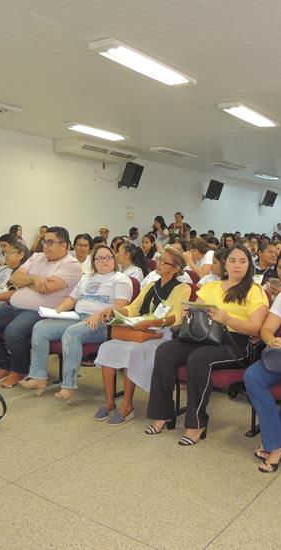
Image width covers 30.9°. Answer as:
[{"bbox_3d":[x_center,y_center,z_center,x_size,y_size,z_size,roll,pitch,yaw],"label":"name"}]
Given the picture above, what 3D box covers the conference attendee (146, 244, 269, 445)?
[{"bbox_3d":[0.467,0.413,3.420,0.530,1.210,0.800,6,7,43],"label":"conference attendee"}]

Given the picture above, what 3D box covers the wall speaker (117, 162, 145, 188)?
[{"bbox_3d":[-0.158,-2.042,10.429,0.250,0.460,0.280,26,18,31],"label":"wall speaker"}]

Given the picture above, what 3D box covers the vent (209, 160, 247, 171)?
[{"bbox_3d":[1.903,-2.275,10.772,0.250,0.065,1.270,5,6,36],"label":"vent"}]

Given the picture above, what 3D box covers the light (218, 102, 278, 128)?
[{"bbox_3d":[1.337,-1.905,6.188,0.245,0.065,1.270,5,6,36],"label":"light"}]

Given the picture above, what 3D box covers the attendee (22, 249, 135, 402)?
[{"bbox_3d":[-0.495,0.340,4.207,0.530,1.170,0.900,7,7,41],"label":"attendee"}]

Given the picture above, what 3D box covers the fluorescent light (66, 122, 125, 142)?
[{"bbox_3d":[-0.685,-2.255,8.125,0.240,0.065,1.320,5,7,35],"label":"fluorescent light"}]

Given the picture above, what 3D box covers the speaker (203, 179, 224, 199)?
[{"bbox_3d":[1.980,-2.236,13.419,0.250,0.460,0.280,26,18,31],"label":"speaker"}]

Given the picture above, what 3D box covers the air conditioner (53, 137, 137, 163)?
[{"bbox_3d":[-0.830,-2.330,9.686,0.670,0.235,1.640,7,7,35],"label":"air conditioner"}]

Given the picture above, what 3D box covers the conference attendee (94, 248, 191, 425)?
[{"bbox_3d":[0.013,0.391,3.791,0.630,1.180,0.840,7,8,44],"label":"conference attendee"}]

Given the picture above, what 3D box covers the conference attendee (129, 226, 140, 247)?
[{"bbox_3d":[-0.131,-0.224,9.510,0.500,1.280,0.700,1,6,-18],"label":"conference attendee"}]

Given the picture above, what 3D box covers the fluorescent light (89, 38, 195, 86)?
[{"bbox_3d":[0.050,-1.902,4.653,0.240,0.065,1.320,5,7,35],"label":"fluorescent light"}]

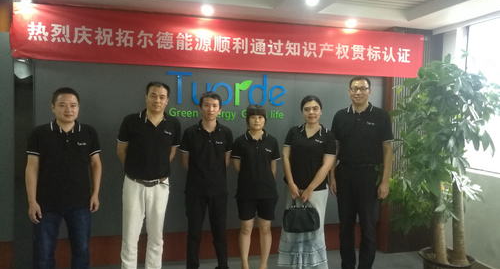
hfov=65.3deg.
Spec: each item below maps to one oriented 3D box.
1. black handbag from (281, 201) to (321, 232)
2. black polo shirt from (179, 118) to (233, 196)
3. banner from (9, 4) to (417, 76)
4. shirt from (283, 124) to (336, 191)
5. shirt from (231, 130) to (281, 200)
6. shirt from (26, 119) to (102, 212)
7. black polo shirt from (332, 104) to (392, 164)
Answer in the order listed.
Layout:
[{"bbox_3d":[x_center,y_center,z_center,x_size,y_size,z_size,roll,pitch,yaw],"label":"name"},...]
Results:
[{"bbox_3d":[0.430,0.680,3.234,0.312,0.285,0.130,2,3,8],"label":"black handbag"},{"bbox_3d":[-0.367,0.199,3.317,0.450,0.654,0.260,1,3,-13],"label":"black polo shirt"},{"bbox_3d":[-0.060,-0.864,3.776,4.005,0.470,0.030,1,3,-14],"label":"banner"},{"bbox_3d":[0.525,0.206,3.430,0.469,0.596,0.270,2,3,9],"label":"shirt"},{"bbox_3d":[0.053,0.263,3.406,0.438,0.615,0.250,1,3,-4],"label":"shirt"},{"bbox_3d":[-1.343,0.224,2.840,0.490,0.666,0.290,0,3,-22],"label":"shirt"},{"bbox_3d":[0.969,0.001,3.386,0.522,0.548,0.290,2,3,16],"label":"black polo shirt"}]

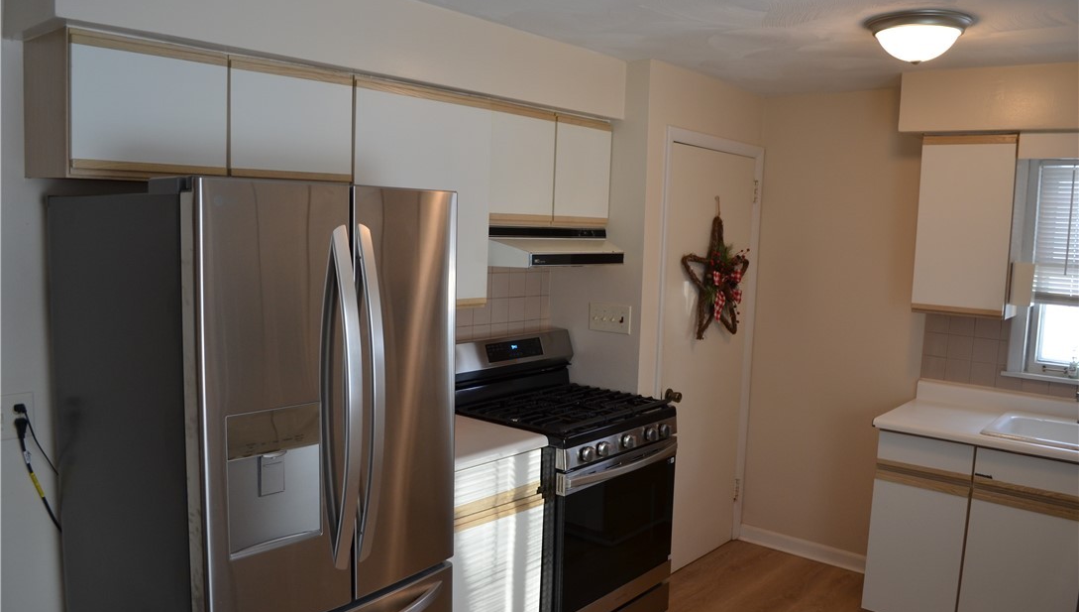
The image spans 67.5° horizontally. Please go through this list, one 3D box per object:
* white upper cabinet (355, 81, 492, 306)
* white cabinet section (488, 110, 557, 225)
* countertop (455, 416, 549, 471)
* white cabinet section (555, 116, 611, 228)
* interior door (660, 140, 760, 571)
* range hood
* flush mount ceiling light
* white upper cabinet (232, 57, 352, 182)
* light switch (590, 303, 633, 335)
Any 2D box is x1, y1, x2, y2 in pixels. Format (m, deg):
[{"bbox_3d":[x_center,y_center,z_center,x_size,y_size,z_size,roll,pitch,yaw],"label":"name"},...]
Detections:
[{"bbox_3d":[-0.501,-0.358,2.798,0.334,0.731,0.600,7,8,40],"label":"white upper cabinet"},{"bbox_3d":[-0.188,-0.552,3.219,0.334,0.451,0.369,6,8,40],"label":"white cabinet section"},{"bbox_3d":[-0.405,0.471,2.812,0.615,0.042,0.611,7,8,40],"label":"countertop"},{"bbox_3d":[0.060,-0.575,3.509,0.334,0.451,0.395,6,8,40],"label":"white cabinet section"},{"bbox_3d":[0.798,0.270,3.922,0.040,2.030,0.798,7,8,40],"label":"interior door"},{"bbox_3d":[-0.026,-0.255,3.279,0.452,0.155,0.738,7,8,40],"label":"range hood"},{"bbox_3d":[1.187,-0.837,2.525,0.356,0.134,0.356,7,8,40],"label":"flush mount ceiling light"},{"bbox_3d":[-0.815,-0.529,2.395,0.334,0.318,0.410,7,8,40],"label":"white upper cabinet"},{"bbox_3d":[0.302,0.055,3.520,0.223,0.121,0.012,7,8,40],"label":"light switch"}]

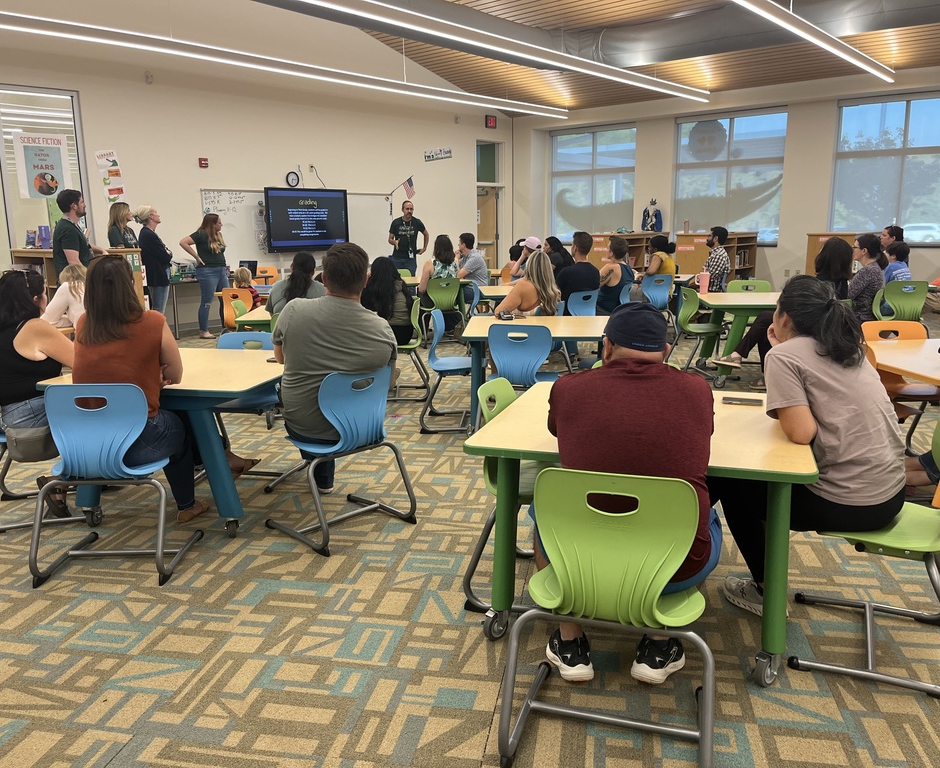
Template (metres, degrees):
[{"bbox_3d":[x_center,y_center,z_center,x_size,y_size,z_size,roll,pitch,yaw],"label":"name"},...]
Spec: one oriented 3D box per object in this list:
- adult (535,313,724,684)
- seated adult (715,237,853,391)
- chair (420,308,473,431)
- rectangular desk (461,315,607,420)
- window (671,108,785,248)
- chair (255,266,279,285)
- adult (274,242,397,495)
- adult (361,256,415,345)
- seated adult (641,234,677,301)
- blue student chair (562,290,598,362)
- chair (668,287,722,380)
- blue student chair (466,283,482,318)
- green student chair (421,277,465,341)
[{"bbox_3d":[0.433,0.322,2.131,0.540,1.090,0.790,2,11,14],"label":"adult"},{"bbox_3d":[2.600,-0.557,6.350,0.980,1.260,0.520,10,16,42],"label":"seated adult"},{"bbox_3d":[-0.086,-0.103,5.440,0.520,0.815,0.500,0,12,3],"label":"chair"},{"bbox_3d":[0.520,-0.032,5.283,1.020,0.735,1.030,1,12,7],"label":"rectangular desk"},{"bbox_3d":[4.000,-3.137,11.855,1.700,2.030,0.120,6,13,33],"label":"window"},{"bbox_3d":[-2.946,-1.275,11.458,0.500,0.810,0.500,-7,12,-29],"label":"chair"},{"bbox_3d":[-0.650,0.009,3.635,0.580,1.335,0.880,-4,12,-18],"label":"adult"},{"bbox_3d":[-0.740,-0.507,6.650,0.520,1.140,0.780,-8,14,-30],"label":"adult"},{"bbox_3d":[2.007,-1.055,8.823,0.800,1.270,0.500,6,13,29],"label":"seated adult"},{"bbox_3d":[0.832,-0.426,6.904,0.520,0.830,0.540,-12,16,-41],"label":"blue student chair"},{"bbox_3d":[2.127,-0.464,6.946,0.490,0.775,0.500,-2,11,-7],"label":"chair"},{"bbox_3d":[0.261,-0.727,8.421,0.490,0.780,0.500,0,11,6],"label":"blue student chair"},{"bbox_3d":[-0.307,-0.831,9.009,0.500,0.790,0.490,-2,11,-5],"label":"green student chair"}]

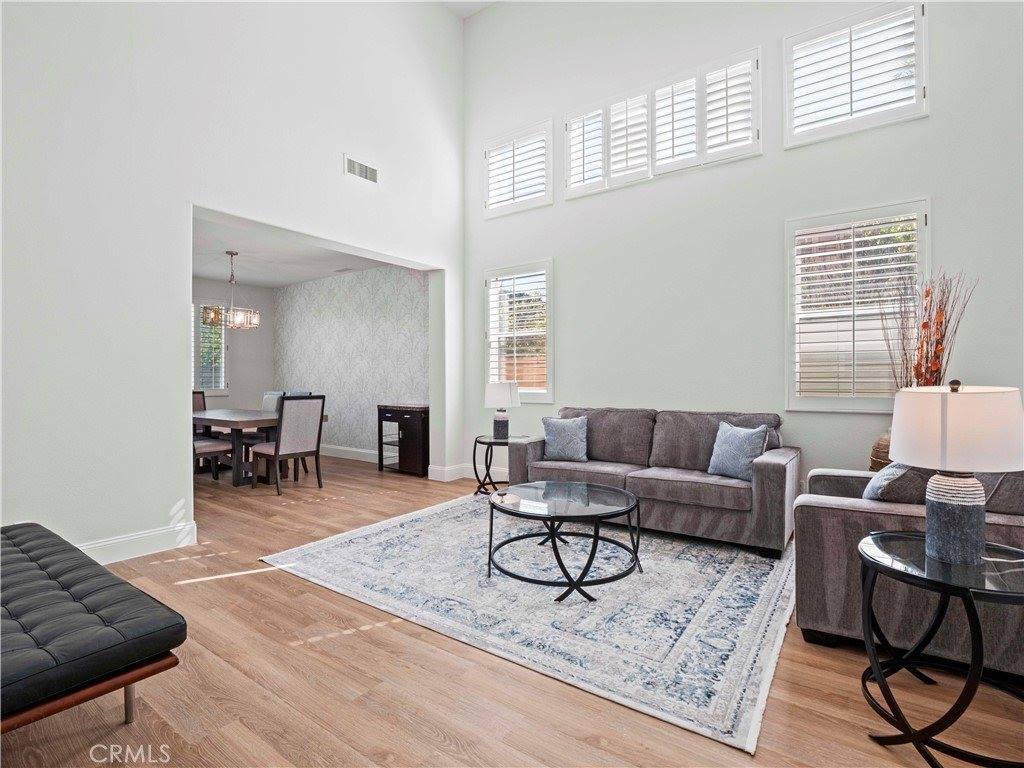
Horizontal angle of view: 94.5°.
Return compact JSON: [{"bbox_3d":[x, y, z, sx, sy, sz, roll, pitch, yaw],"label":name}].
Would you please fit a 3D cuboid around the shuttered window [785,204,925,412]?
[{"bbox_3d":[2.631,-0.553,3.664,0.892,1.557,0.080,0,1,34],"label":"shuttered window"}]

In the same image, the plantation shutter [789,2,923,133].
[{"bbox_3d":[2.617,-2.387,3.655,0.807,0.744,0.080,0,1,34],"label":"plantation shutter"}]

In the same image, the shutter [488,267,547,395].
[{"bbox_3d":[0.054,-0.573,5.344,0.834,1.332,0.060,0,1,35],"label":"shutter"}]

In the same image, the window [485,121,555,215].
[{"bbox_3d":[0.061,-2.373,5.317,0.920,0.912,0.090,0,1,35],"label":"window"}]

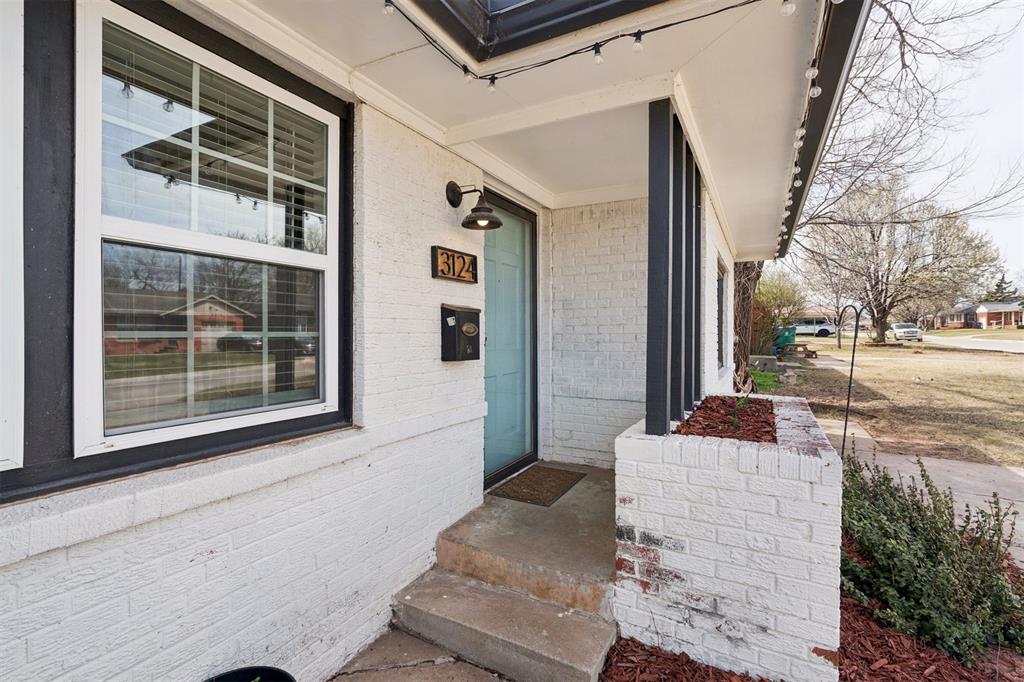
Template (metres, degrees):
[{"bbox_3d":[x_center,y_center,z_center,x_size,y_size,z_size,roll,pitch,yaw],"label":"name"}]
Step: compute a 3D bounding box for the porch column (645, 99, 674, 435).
[{"bbox_3d":[0.669,-0.322,2.057,0.089,1.482,0.090,1,1,29],"label":"porch column"}]

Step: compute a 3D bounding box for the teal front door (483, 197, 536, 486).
[{"bbox_3d":[-0.026,-0.002,3.409,0.065,2.045,0.945,1,1,29],"label":"teal front door"}]

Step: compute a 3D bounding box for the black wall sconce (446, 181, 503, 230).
[{"bbox_3d":[-0.197,-0.780,2.535,0.300,0.270,0.230,1,1,29],"label":"black wall sconce"}]

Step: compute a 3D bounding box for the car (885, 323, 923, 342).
[{"bbox_3d":[40.090,-0.899,46.779,1.980,1.880,5.700,1,1,29],"label":"car"}]

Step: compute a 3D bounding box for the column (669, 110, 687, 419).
[{"bbox_3d":[0.858,-0.347,2.400,0.089,1.522,0.090,1,1,29],"label":"column"}]

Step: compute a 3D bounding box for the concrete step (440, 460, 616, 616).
[{"bbox_3d":[0.386,1.130,2.911,1.015,0.178,1.558,1,1,29],"label":"concrete step"}]

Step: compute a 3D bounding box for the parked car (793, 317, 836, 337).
[{"bbox_3d":[29.760,-1.297,45.930,4.650,1.680,1.880,1,1,29],"label":"parked car"}]

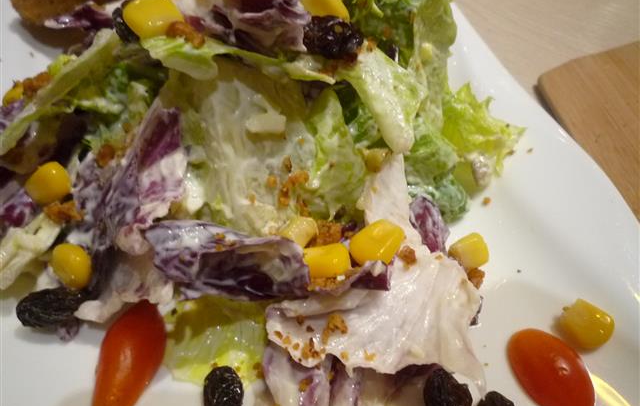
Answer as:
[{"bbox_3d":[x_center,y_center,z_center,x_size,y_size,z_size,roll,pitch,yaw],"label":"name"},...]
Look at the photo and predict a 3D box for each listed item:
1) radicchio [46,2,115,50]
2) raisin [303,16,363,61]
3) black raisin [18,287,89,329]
[{"bbox_3d":[-0.096,-0.069,0.183,0.029,0.016,0.020,-4,63,-2],"label":"radicchio"},{"bbox_3d":[0.004,-0.052,0.147,0.021,0.013,0.014,15,64,7],"label":"raisin"},{"bbox_3d":[-0.083,0.033,0.143,0.021,0.011,0.012,-9,63,-5],"label":"black raisin"}]

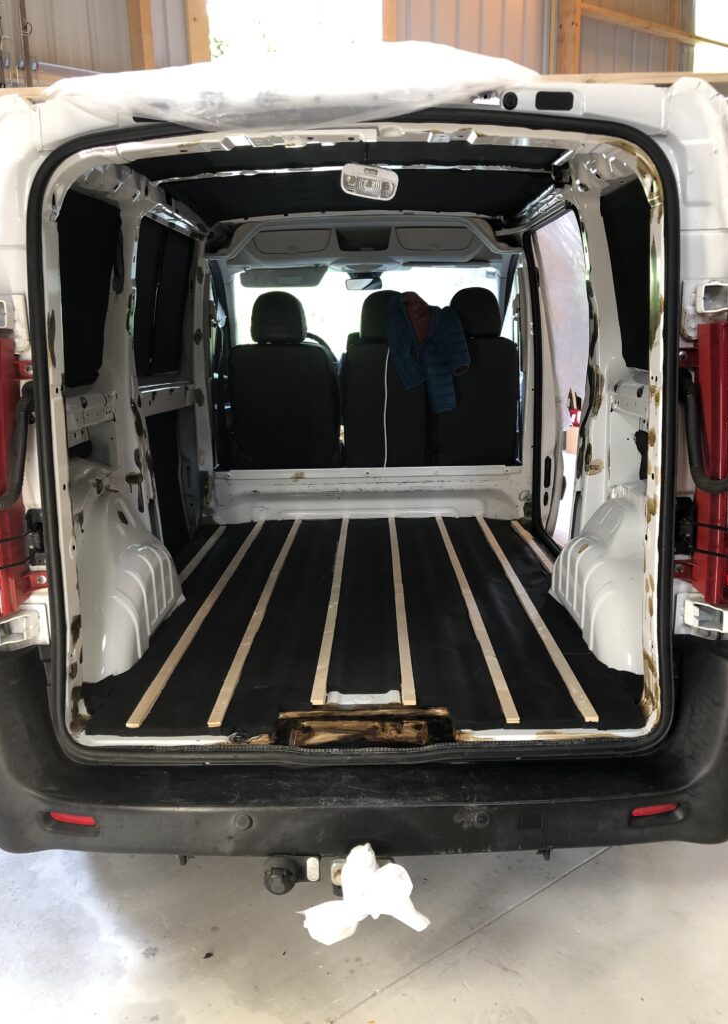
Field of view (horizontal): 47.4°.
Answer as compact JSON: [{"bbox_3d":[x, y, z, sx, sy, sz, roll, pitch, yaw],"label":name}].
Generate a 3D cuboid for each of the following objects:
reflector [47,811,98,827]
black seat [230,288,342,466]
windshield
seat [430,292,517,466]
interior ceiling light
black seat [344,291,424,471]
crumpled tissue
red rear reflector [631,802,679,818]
[{"bbox_3d":[-0.616,0.648,1.750,0.105,0.027,0.022,2,12,16],"label":"reflector"},{"bbox_3d":[-0.390,-0.583,4.420,0.520,1.116,0.780,-1,12,1],"label":"black seat"},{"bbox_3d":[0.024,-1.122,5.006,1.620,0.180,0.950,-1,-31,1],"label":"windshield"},{"bbox_3d":[0.542,-0.597,4.407,0.450,1.111,0.780,-1,12,1],"label":"seat"},{"bbox_3d":[0.014,-0.844,2.121,0.148,0.083,0.040,9,12,-2],"label":"interior ceiling light"},{"bbox_3d":[0.105,-0.589,4.413,0.440,1.111,0.780,-1,12,1],"label":"black seat"},{"bbox_3d":[0.003,0.757,1.644,0.250,0.175,0.120,-1,12,1],"label":"crumpled tissue"},{"bbox_3d":[0.605,0.614,1.716,0.107,0.027,0.020,-4,13,-16],"label":"red rear reflector"}]

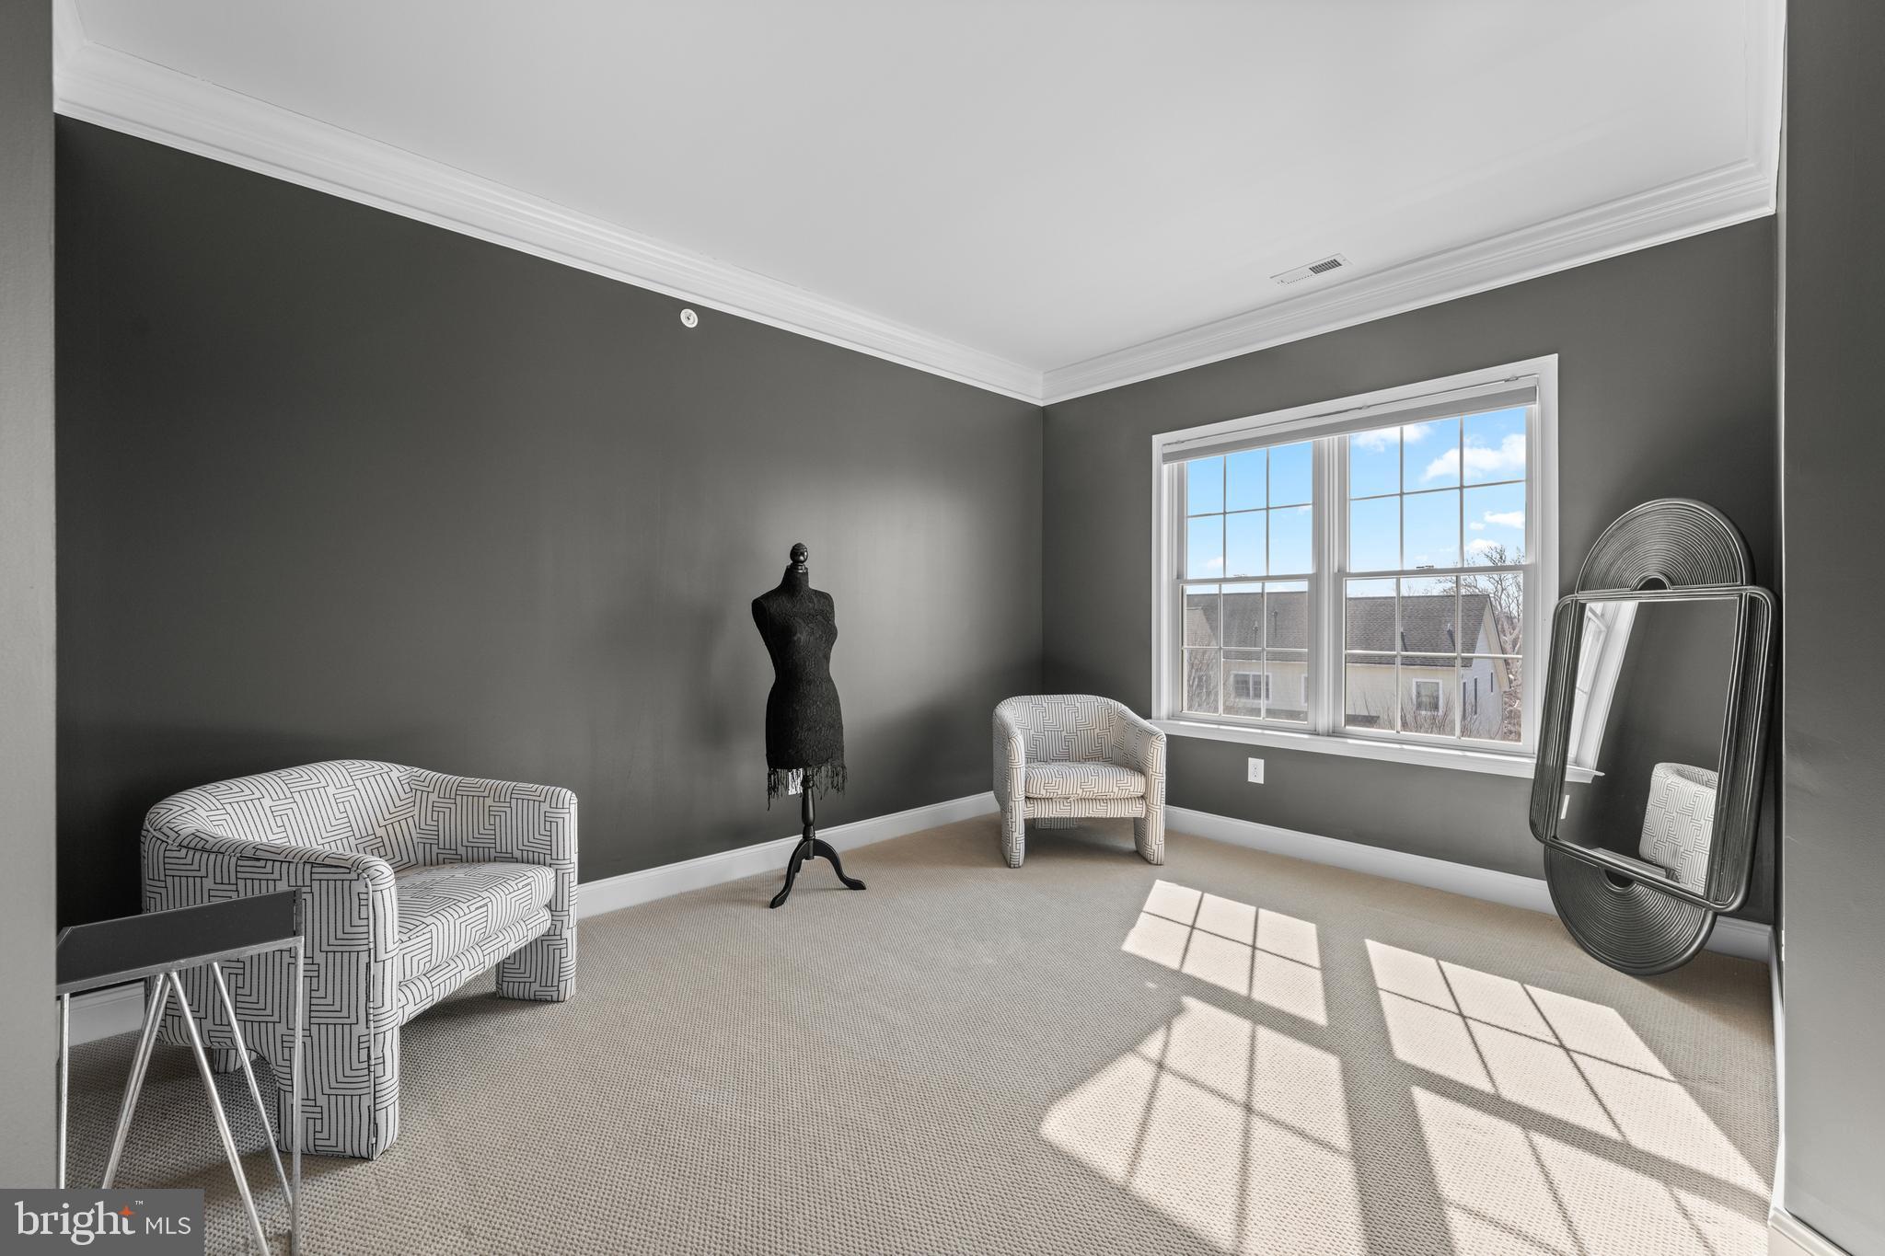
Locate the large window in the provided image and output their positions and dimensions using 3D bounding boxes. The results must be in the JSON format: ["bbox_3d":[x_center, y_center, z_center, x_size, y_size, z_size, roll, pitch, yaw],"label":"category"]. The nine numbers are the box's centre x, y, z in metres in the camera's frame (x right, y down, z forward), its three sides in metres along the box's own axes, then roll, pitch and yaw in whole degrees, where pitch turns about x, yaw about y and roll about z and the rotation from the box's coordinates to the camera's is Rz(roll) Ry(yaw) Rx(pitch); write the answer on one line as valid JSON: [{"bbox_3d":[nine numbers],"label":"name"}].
[{"bbox_3d":[1.804,-0.235,3.477,0.120,1.650,1.739,-1,1,-43],"label":"large window"}]

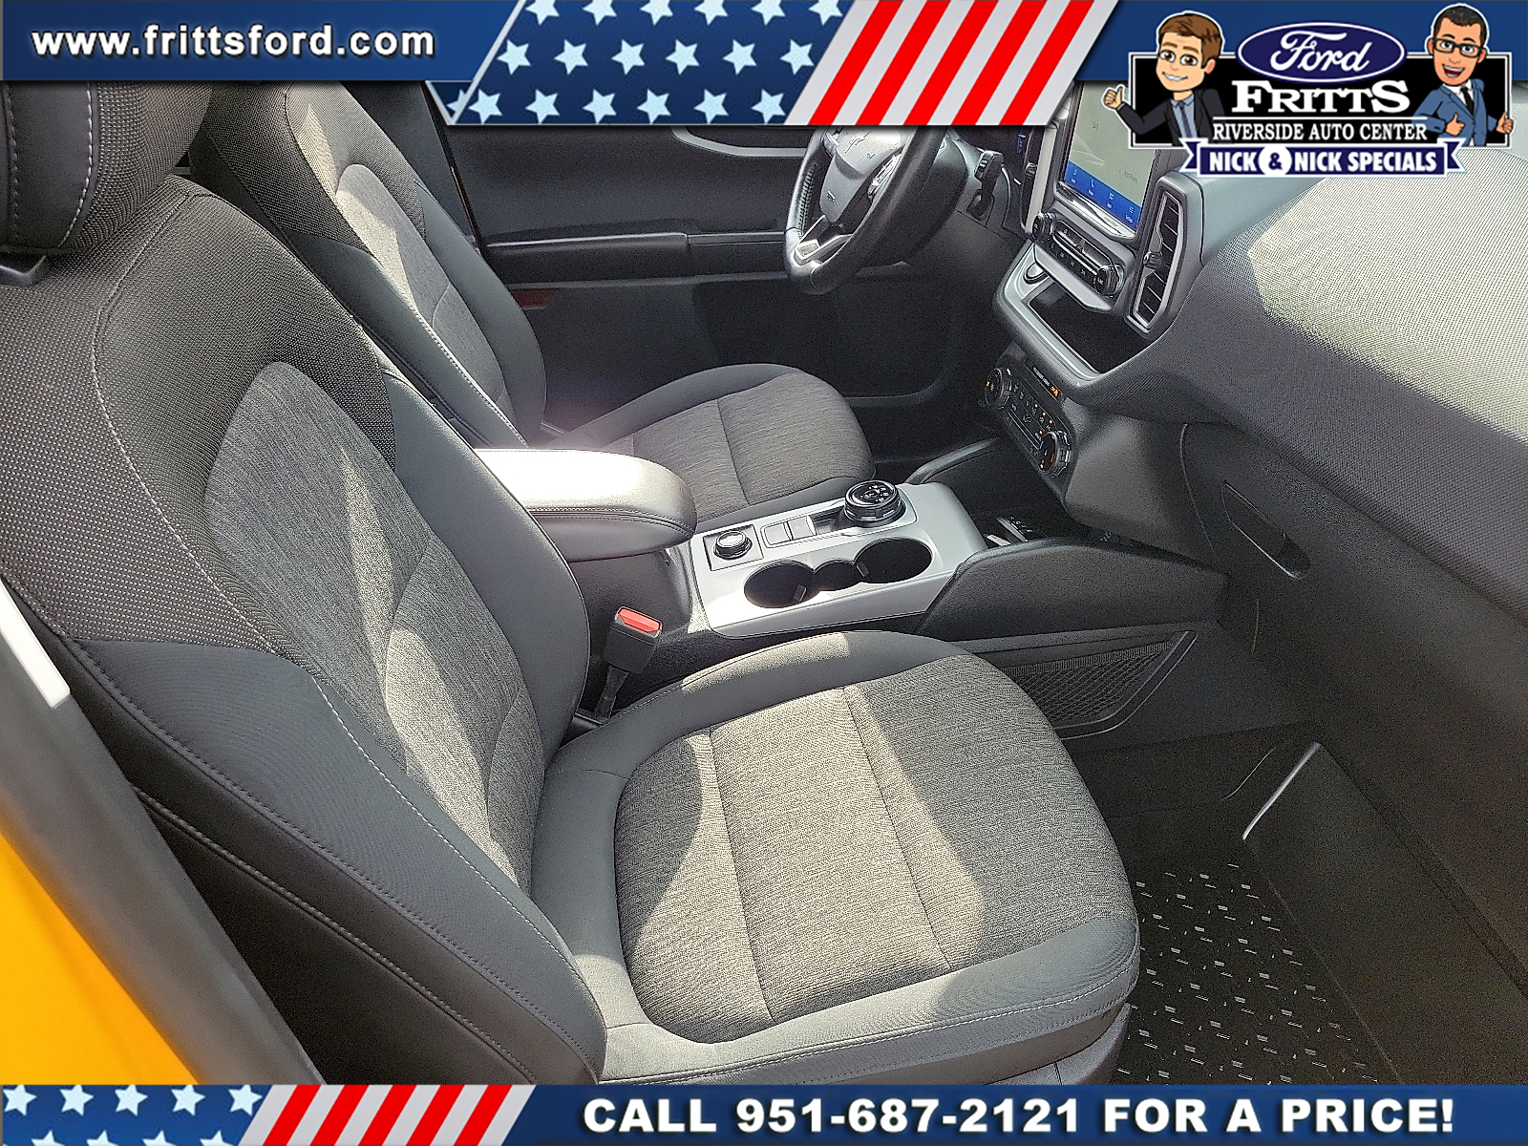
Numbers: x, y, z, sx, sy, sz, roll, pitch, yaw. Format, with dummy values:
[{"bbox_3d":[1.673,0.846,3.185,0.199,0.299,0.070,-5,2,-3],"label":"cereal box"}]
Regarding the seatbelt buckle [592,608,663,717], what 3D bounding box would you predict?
[{"bbox_3d":[-0.135,0.089,1.087,0.047,0.135,0.030,21,27,-1],"label":"seatbelt buckle"}]

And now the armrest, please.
[{"bbox_3d":[-0.222,-0.072,1.147,0.300,0.072,0.180,-5,33,-9],"label":"armrest"}]

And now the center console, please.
[{"bbox_3d":[0.084,-0.024,1.244,0.320,0.100,0.220,-10,33,-6],"label":"center console"}]

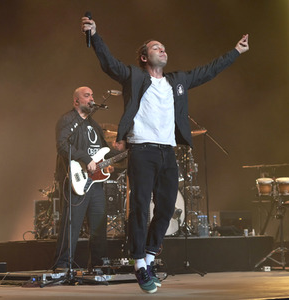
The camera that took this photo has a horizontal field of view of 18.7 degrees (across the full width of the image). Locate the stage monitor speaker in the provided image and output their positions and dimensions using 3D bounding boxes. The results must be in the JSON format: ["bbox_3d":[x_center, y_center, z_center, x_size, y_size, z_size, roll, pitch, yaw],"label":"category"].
[{"bbox_3d":[1.149,0.916,11.000,0.400,0.310,0.360,-2,-5,6],"label":"stage monitor speaker"}]

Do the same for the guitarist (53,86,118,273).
[{"bbox_3d":[-0.579,0.290,8.750,0.720,1.840,0.520,3,-6,-37],"label":"guitarist"}]

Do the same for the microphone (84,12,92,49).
[{"bbox_3d":[-0.403,-0.871,6.350,0.050,0.260,0.050,-2,-6,0],"label":"microphone"}]

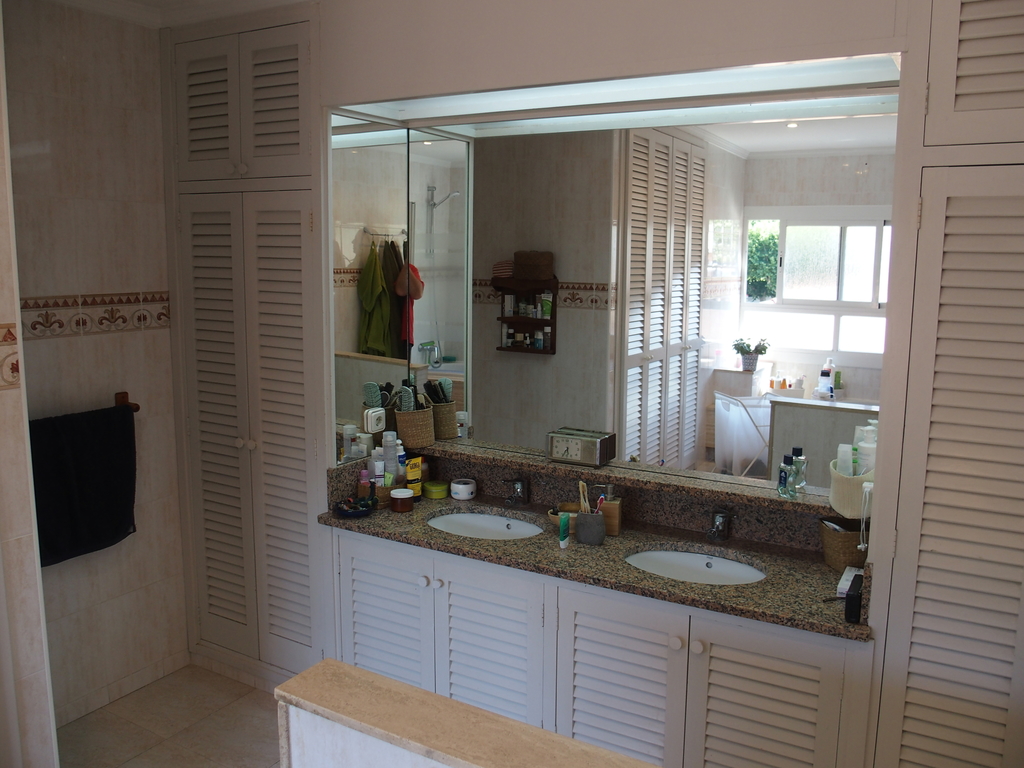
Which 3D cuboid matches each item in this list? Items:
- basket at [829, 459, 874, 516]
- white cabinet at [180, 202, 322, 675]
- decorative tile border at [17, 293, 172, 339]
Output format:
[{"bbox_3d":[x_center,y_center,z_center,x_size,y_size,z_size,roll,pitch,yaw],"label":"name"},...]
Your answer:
[{"bbox_3d":[1.015,0.304,2.422,0.180,0.140,0.190,5,9,30],"label":"basket"},{"bbox_3d":[-0.910,0.174,3.390,0.700,1.850,0.440,5,9,30],"label":"white cabinet"},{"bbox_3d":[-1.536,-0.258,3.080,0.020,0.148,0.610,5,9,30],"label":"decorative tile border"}]

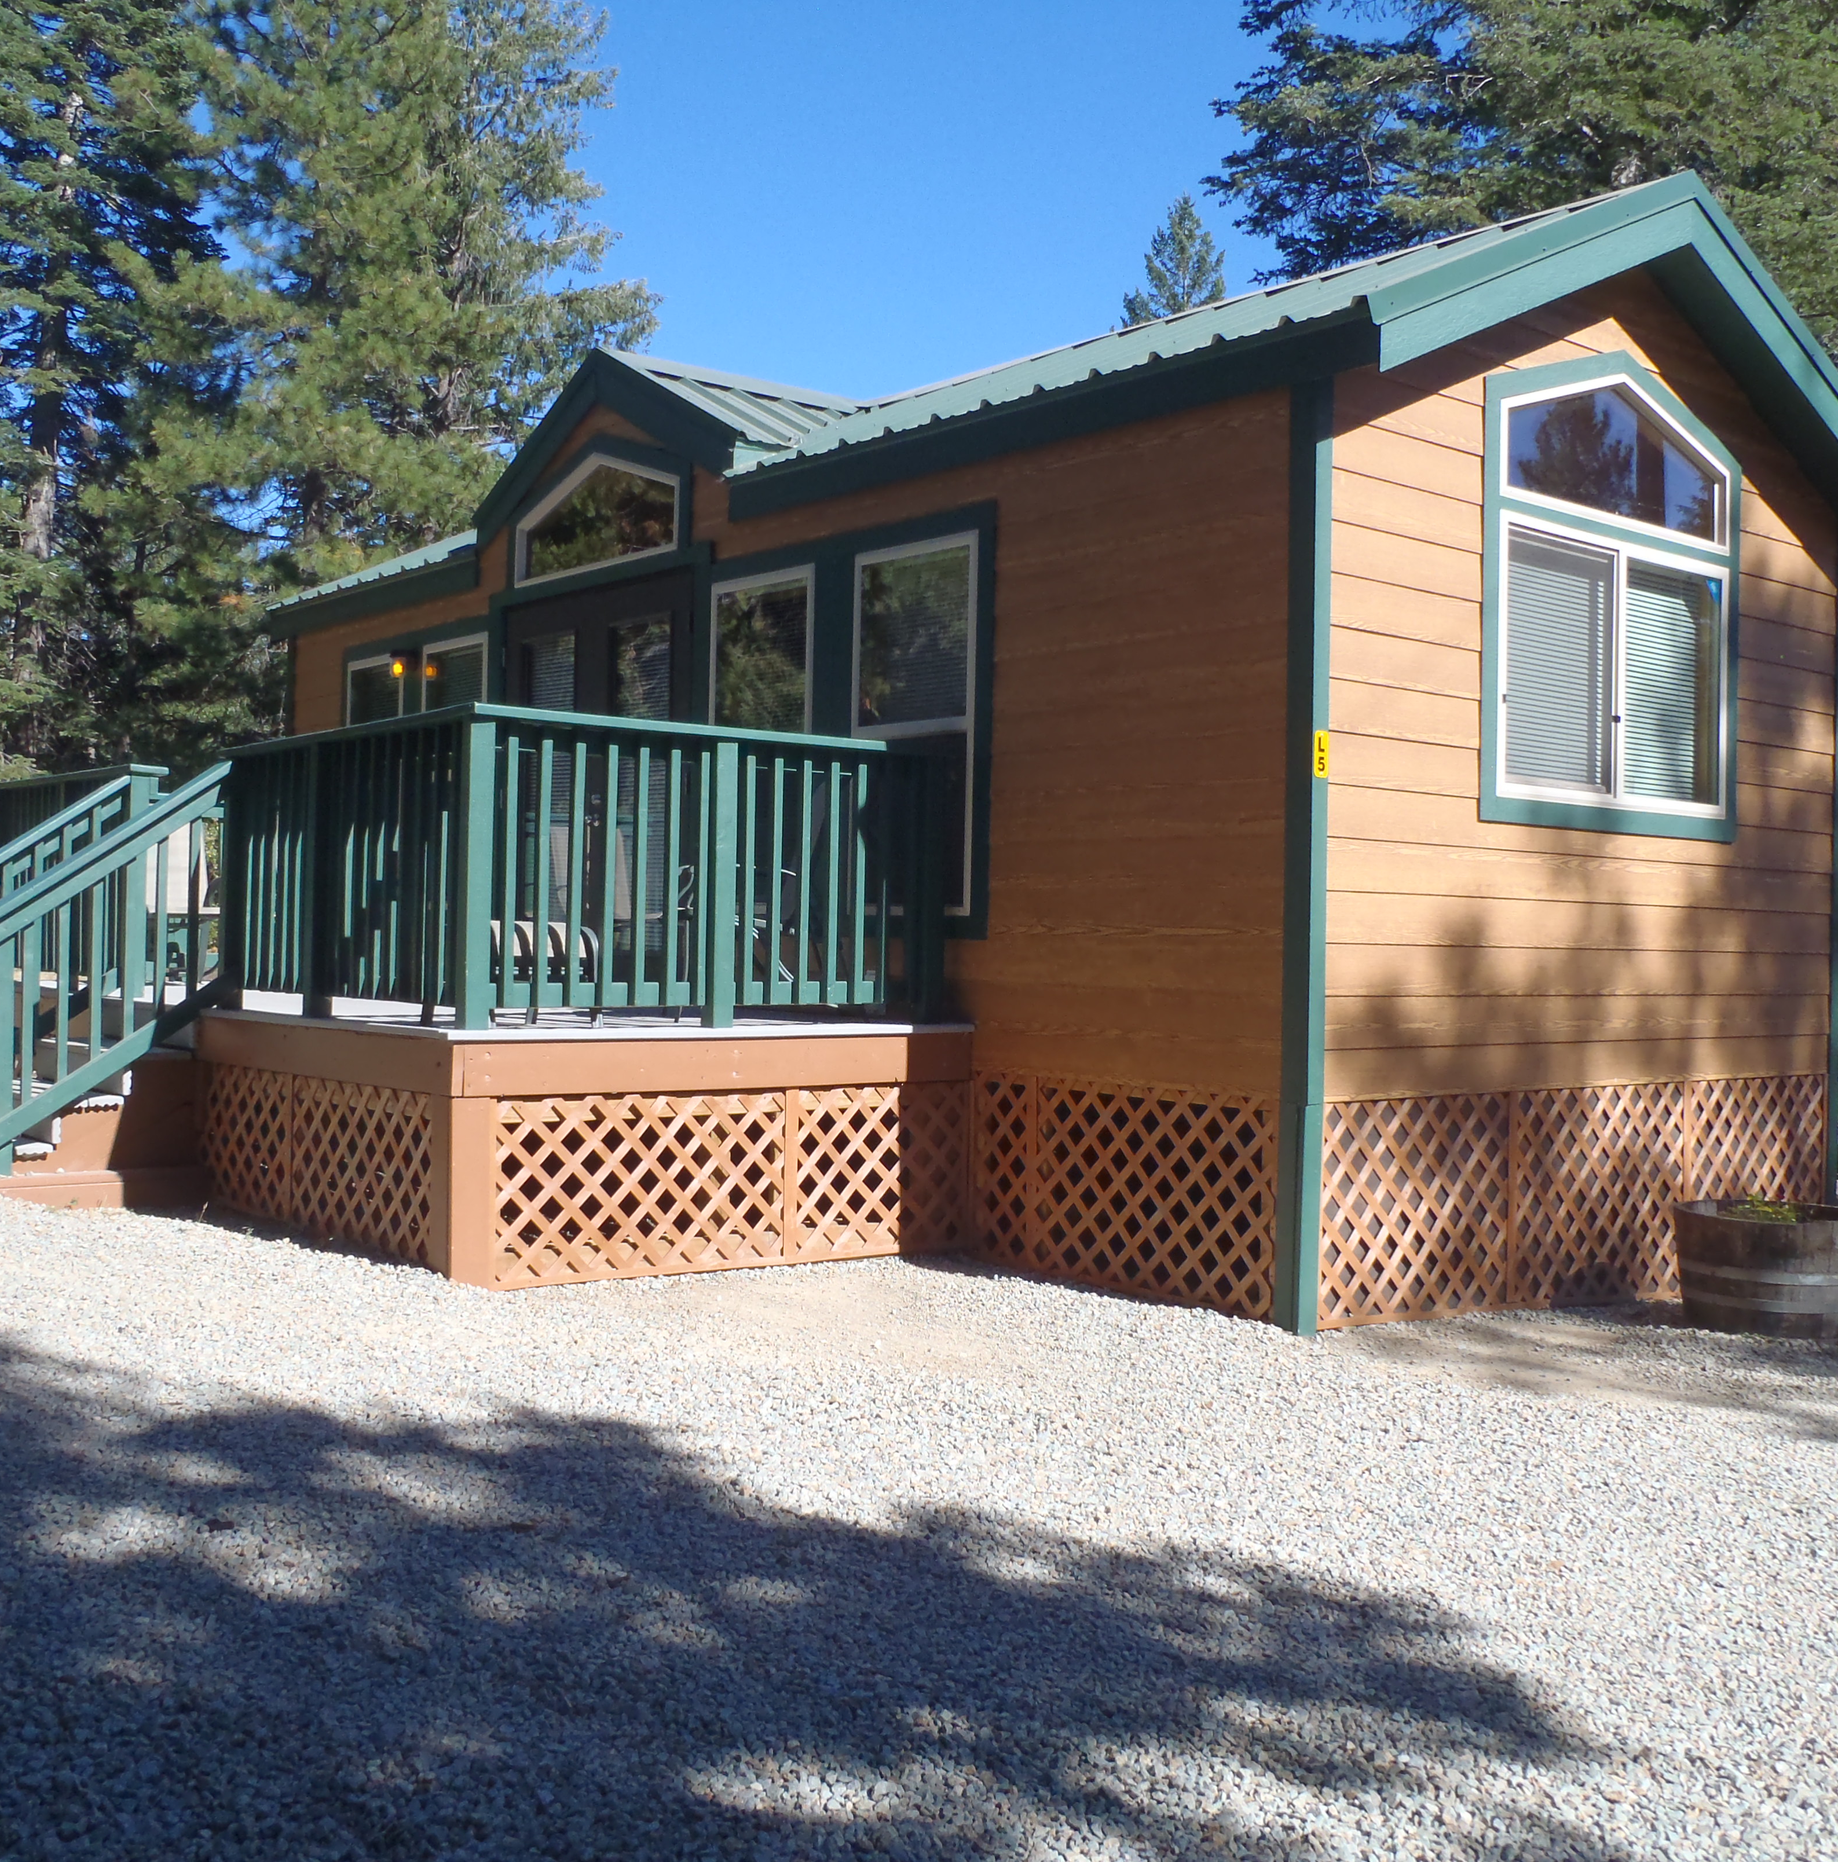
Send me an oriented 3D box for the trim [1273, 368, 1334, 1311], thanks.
[{"bbox_3d":[1.275,-0.244,6.666,0.092,3.161,0.172,1,0,-41],"label":"trim"}]

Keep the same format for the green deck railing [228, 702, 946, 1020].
[{"bbox_3d":[-1.296,-0.190,7.833,2.112,1.036,2.053,1,0,-41],"label":"green deck railing"}]

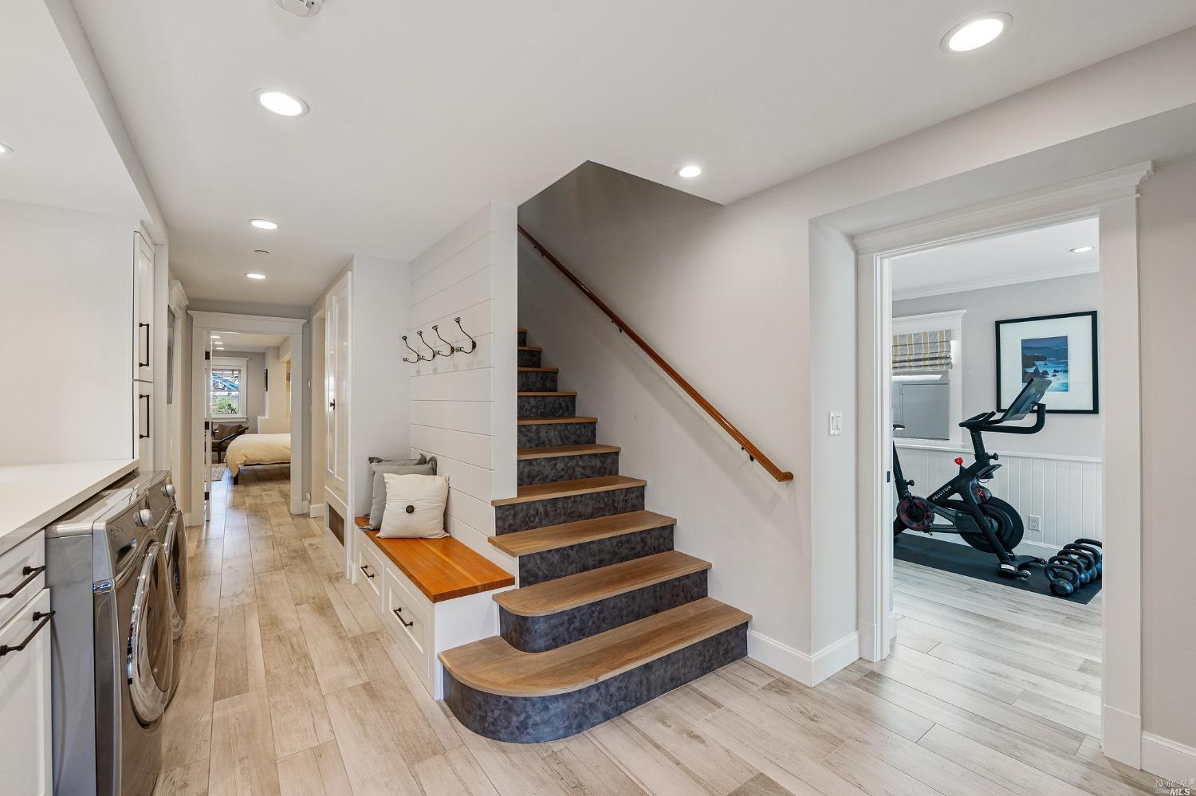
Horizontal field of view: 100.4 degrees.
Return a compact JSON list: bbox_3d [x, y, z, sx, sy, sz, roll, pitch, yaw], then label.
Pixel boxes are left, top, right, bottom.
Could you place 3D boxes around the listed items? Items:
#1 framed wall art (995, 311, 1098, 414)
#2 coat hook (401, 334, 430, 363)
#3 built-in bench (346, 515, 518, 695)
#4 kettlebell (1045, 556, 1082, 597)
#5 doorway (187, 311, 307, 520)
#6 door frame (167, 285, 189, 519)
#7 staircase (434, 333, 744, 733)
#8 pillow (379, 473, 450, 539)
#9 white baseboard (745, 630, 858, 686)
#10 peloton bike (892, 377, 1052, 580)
[{"bbox_3d":[3.599,-0.268,4.019,0.033,0.786,0.629,0,0,-36],"label":"framed wall art"},{"bbox_3d":[-1.343,-0.348,3.606,0.122,0.195,0.066,0,0,-36],"label":"coat hook"},{"bbox_3d":[-1.077,1.108,3.018,0.411,0.417,1.795,0,0,-36],"label":"built-in bench"},{"bbox_3d":[3.143,1.198,3.369,0.138,0.241,0.170,0,0,-36],"label":"kettlebell"},{"bbox_3d":[-3.800,0.211,5.433,1.078,2.220,0.157,0,0,-36],"label":"doorway"},{"bbox_3d":[-3.590,0.205,4.238,0.111,2.227,1.048,0,0,-36],"label":"door frame"},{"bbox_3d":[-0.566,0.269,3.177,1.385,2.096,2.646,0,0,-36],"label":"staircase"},{"bbox_3d":[-1.161,0.674,3.151,0.430,0.400,0.150,0,-10,-11],"label":"pillow"},{"bbox_3d":[1.043,1.246,2.519,0.455,0.140,0.360,0,0,-36],"label":"white baseboard"},{"bbox_3d":[2.937,0.587,4.275,0.563,1.467,1.382,0,0,-36],"label":"peloton bike"}]

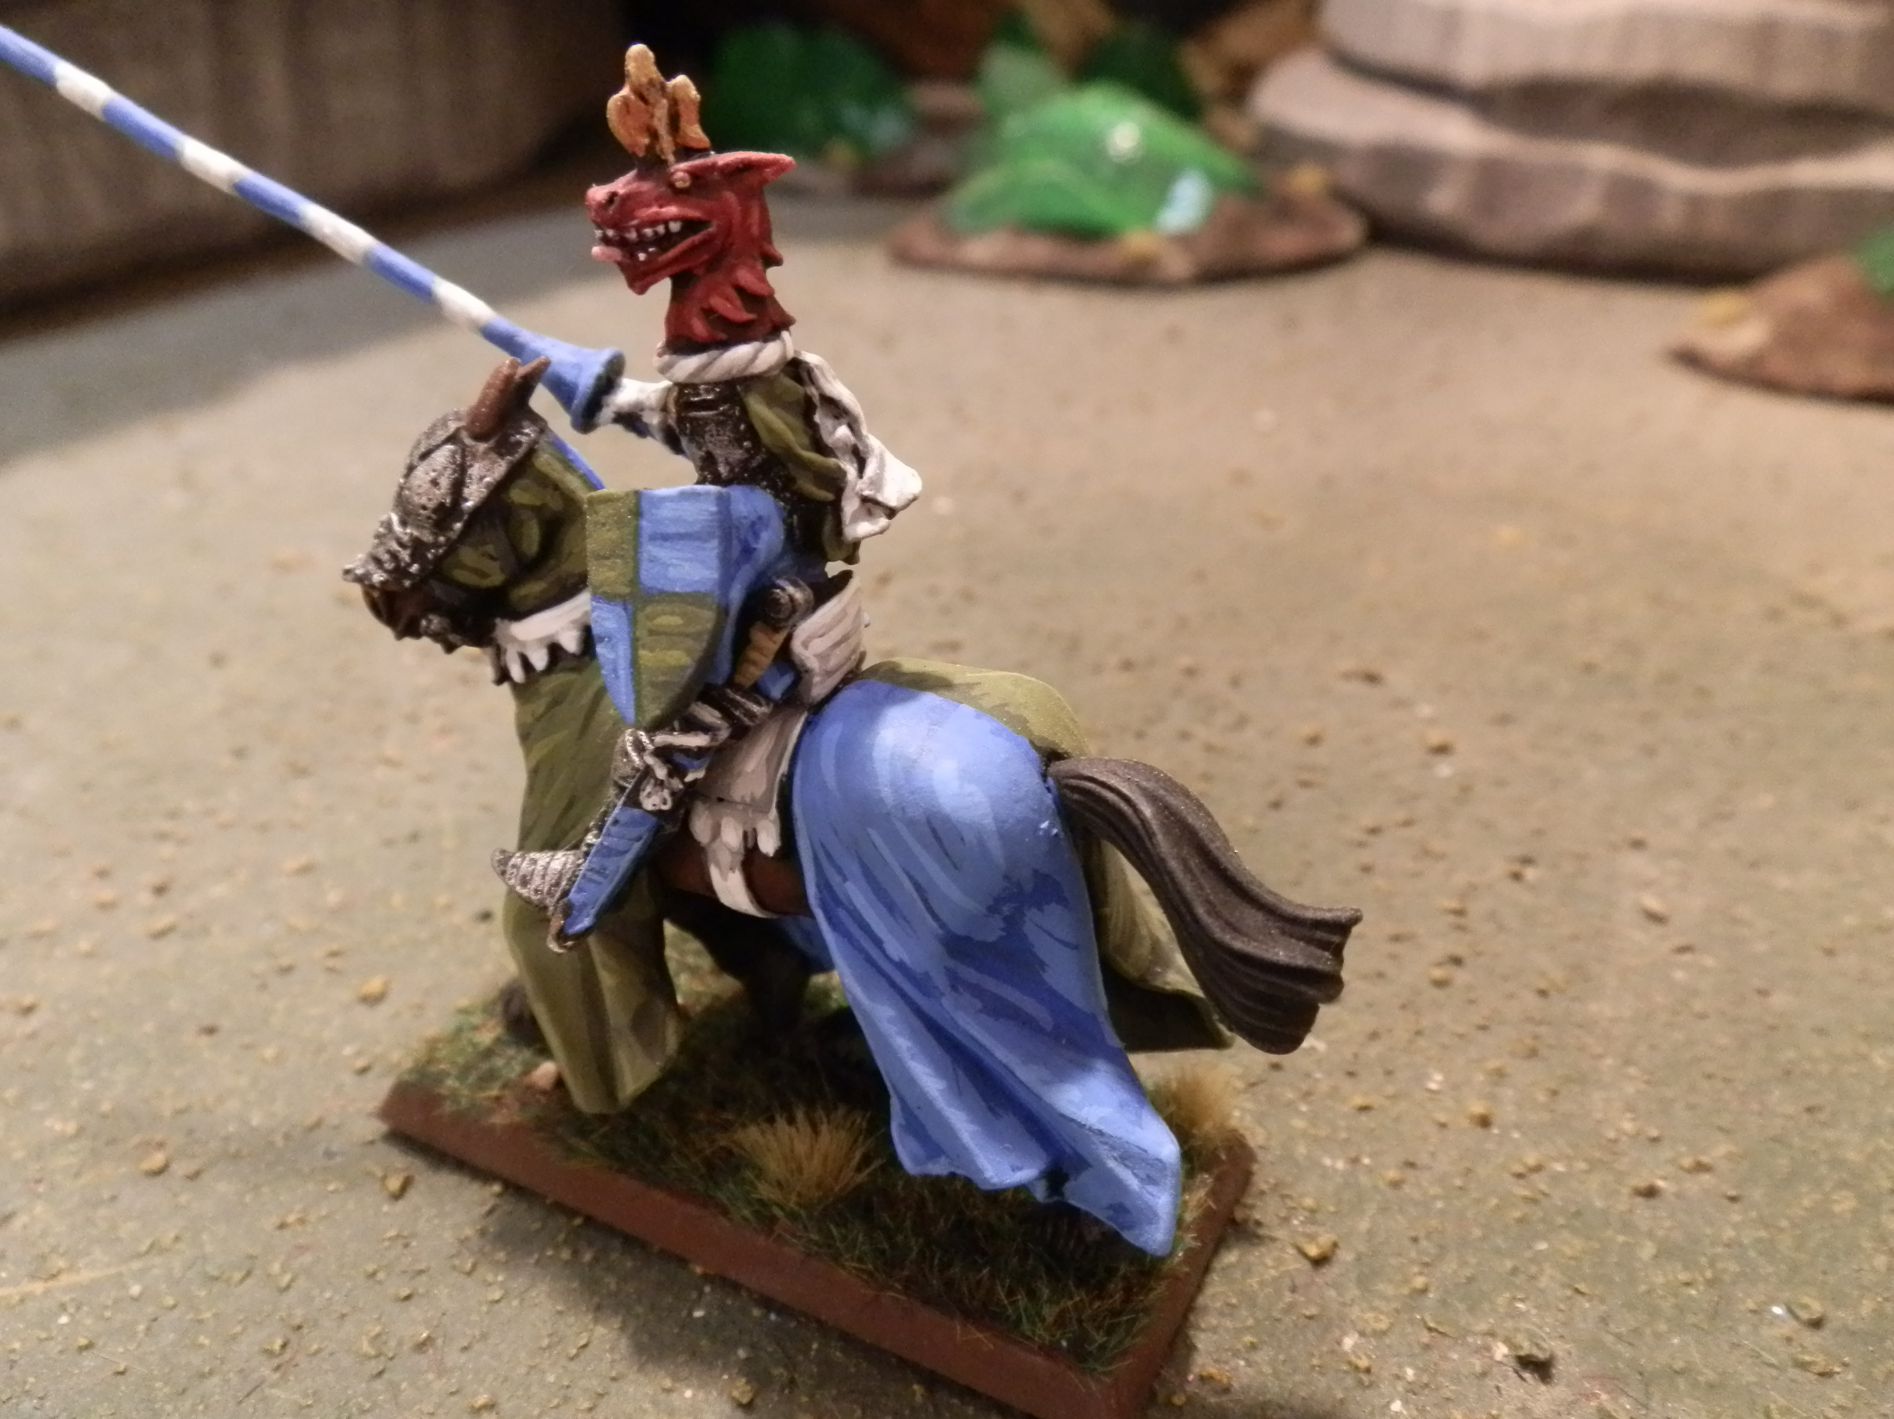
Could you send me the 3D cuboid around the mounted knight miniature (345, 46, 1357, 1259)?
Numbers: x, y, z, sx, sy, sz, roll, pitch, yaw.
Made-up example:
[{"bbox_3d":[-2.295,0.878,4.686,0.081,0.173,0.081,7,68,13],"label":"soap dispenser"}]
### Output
[{"bbox_3d":[-0.009,-0.004,0.086,0.067,0.062,0.026,14,25,23],"label":"mounted knight miniature"}]

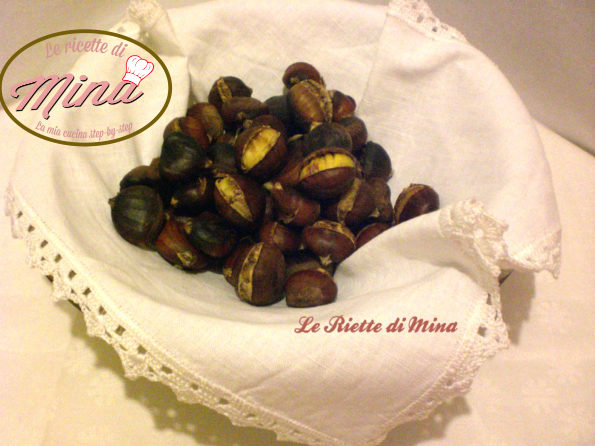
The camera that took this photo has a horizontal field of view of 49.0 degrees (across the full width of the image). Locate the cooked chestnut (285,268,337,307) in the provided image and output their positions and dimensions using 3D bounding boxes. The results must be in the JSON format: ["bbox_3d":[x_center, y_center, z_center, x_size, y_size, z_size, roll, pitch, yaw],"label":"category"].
[{"bbox_3d":[0.008,0.039,0.390,0.031,0.024,0.027,0,42,0],"label":"cooked chestnut"}]

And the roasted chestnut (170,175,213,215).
[{"bbox_3d":[-0.069,-0.019,0.430,0.032,0.027,0.028,-11,43,-12],"label":"roasted chestnut"}]

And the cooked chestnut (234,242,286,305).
[{"bbox_3d":[-0.021,0.030,0.390,0.031,0.034,0.029,18,24,13],"label":"cooked chestnut"}]

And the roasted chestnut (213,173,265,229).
[{"bbox_3d":[-0.038,-0.015,0.420,0.031,0.030,0.035,-19,49,-17],"label":"roasted chestnut"}]

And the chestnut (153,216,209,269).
[{"bbox_3d":[-0.075,0.014,0.428,0.034,0.028,0.032,0,44,0],"label":"chestnut"}]

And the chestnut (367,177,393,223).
[{"bbox_3d":[0.053,-0.016,0.435,0.028,0.028,0.030,0,42,0],"label":"chestnut"}]

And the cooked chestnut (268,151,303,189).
[{"bbox_3d":[-0.006,-0.036,0.437,0.031,0.027,0.029,0,44,0],"label":"cooked chestnut"}]

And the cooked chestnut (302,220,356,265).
[{"bbox_3d":[0.020,0.013,0.415,0.034,0.028,0.029,0,46,0],"label":"cooked chestnut"}]

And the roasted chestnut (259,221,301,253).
[{"bbox_3d":[-0.011,0.010,0.420,0.029,0.026,0.028,0,46,0],"label":"roasted chestnut"}]

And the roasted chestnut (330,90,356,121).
[{"bbox_3d":[0.032,-0.085,0.475,0.029,0.028,0.028,0,42,0],"label":"roasted chestnut"}]

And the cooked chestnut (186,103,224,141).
[{"bbox_3d":[-0.067,-0.073,0.478,0.028,0.029,0.030,0,44,0],"label":"cooked chestnut"}]

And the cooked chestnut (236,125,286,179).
[{"bbox_3d":[-0.024,-0.046,0.428,0.034,0.031,0.034,0,44,0],"label":"cooked chestnut"}]

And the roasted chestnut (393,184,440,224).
[{"bbox_3d":[0.079,-0.011,0.430,0.032,0.029,0.030,15,48,14],"label":"roasted chestnut"}]

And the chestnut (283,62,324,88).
[{"bbox_3d":[0.004,-0.108,0.490,0.030,0.026,0.028,0,44,0],"label":"chestnut"}]

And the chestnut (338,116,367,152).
[{"bbox_3d":[0.038,-0.063,0.474,0.030,0.027,0.029,0,44,0],"label":"chestnut"}]

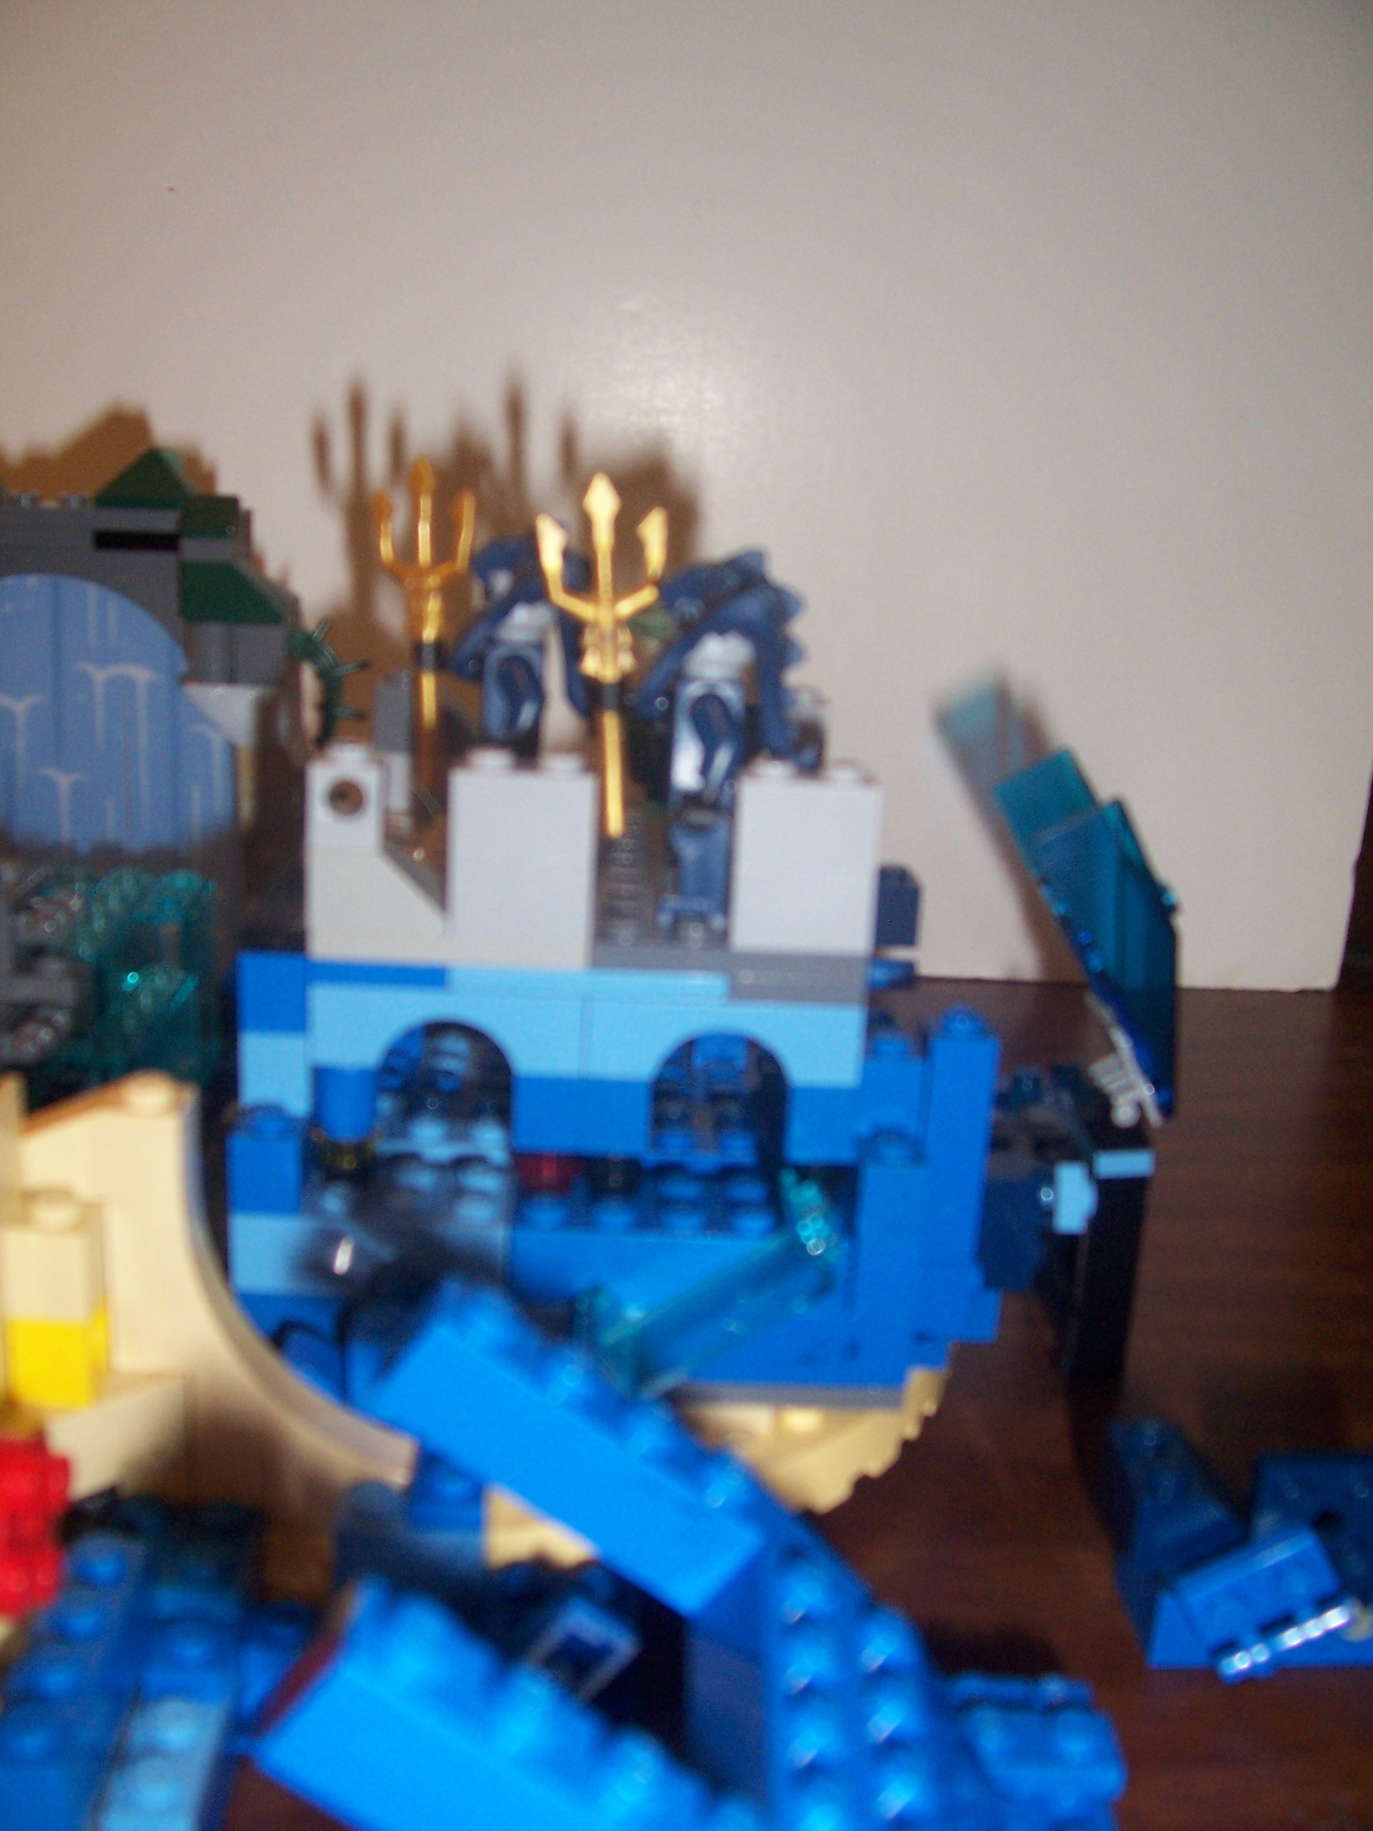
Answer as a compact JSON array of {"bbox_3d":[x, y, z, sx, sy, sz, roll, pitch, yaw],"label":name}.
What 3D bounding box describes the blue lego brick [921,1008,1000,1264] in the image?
[{"bbox_3d":[0.032,0.026,0.215,0.008,0.030,0.008,2,15,-1],"label":"blue lego brick"}]

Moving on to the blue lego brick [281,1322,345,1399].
[{"bbox_3d":[-0.040,0.049,0.204,0.008,0.010,0.008,2,15,-1],"label":"blue lego brick"}]

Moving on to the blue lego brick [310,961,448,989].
[{"bbox_3d":[-0.035,0.006,0.209,0.016,0.003,0.008,2,15,-1],"label":"blue lego brick"}]

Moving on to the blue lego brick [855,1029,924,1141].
[{"bbox_3d":[0.024,0.021,0.223,0.008,0.011,0.008,2,14,-2],"label":"blue lego brick"}]

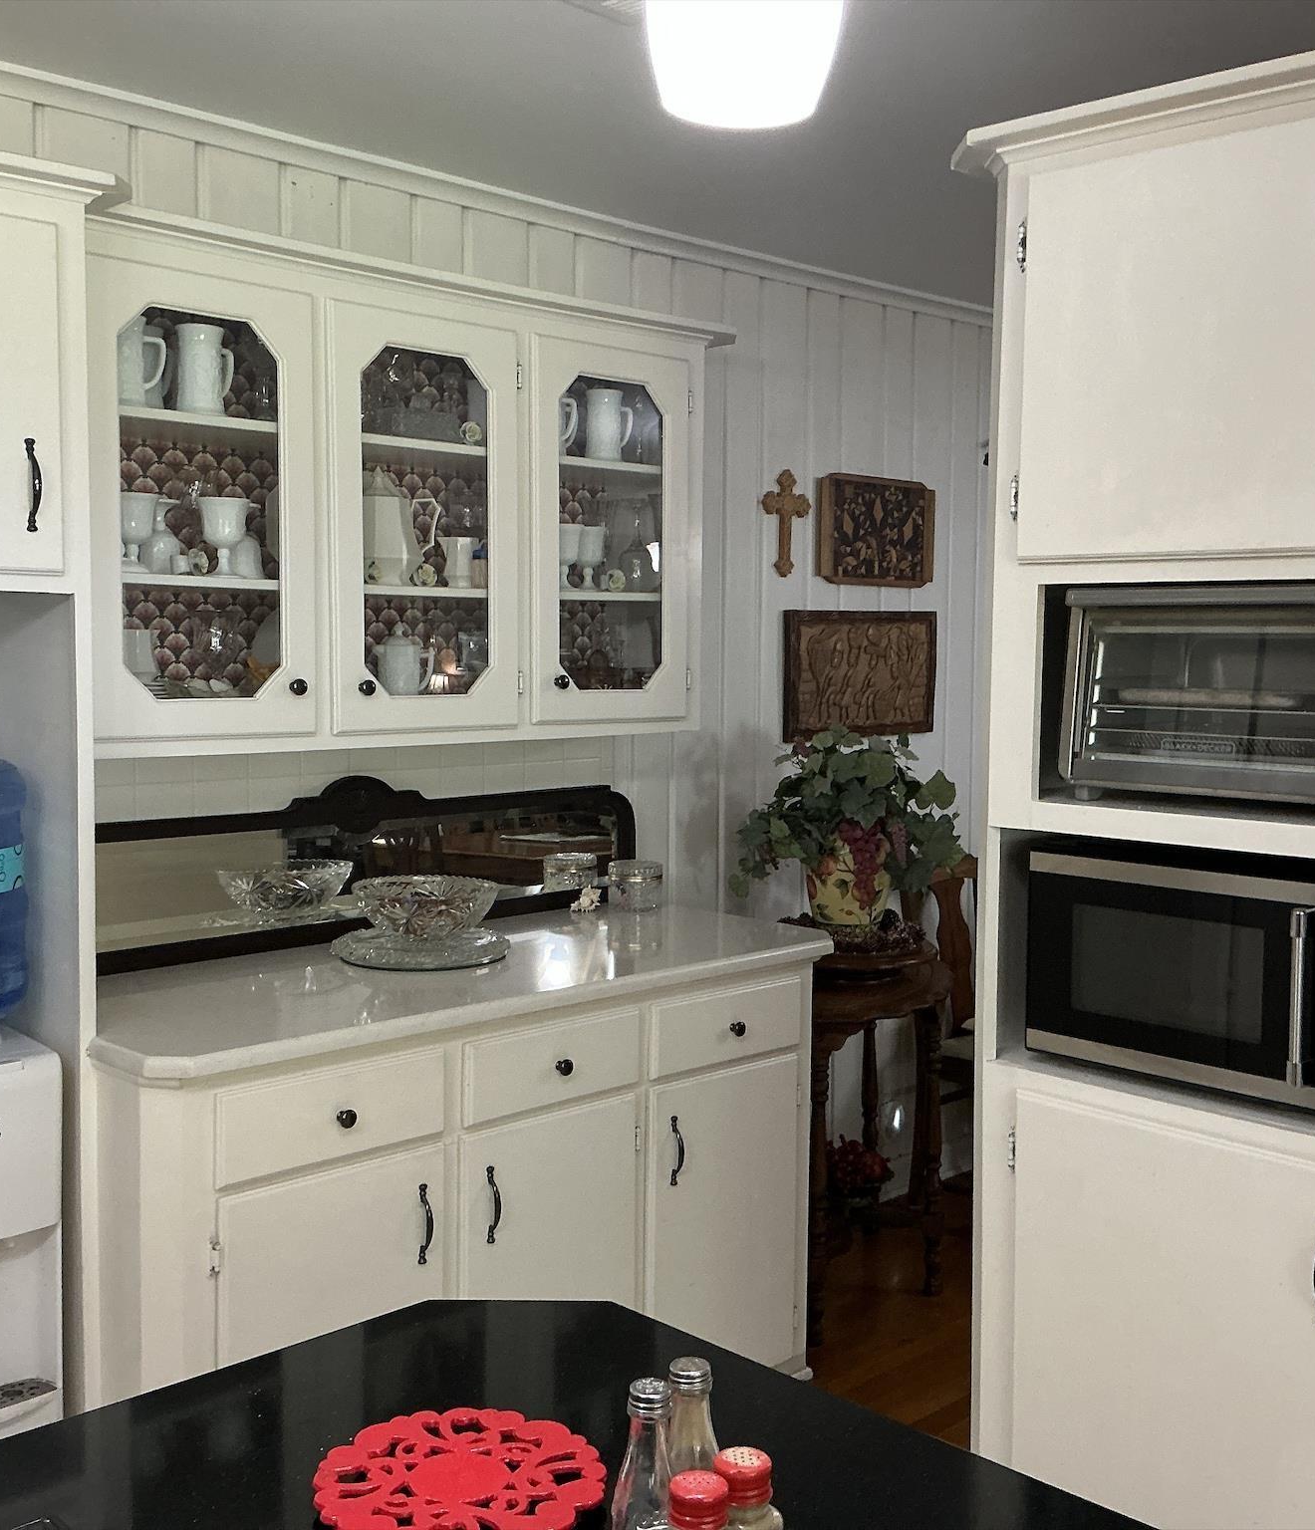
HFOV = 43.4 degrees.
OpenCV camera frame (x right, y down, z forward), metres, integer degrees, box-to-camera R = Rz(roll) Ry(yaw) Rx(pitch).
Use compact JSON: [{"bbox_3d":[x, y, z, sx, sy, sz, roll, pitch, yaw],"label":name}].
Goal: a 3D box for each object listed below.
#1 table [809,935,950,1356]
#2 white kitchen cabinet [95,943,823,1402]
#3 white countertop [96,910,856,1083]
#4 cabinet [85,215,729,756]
[{"bbox_3d":[0.433,0.839,3.881,0.500,0.800,0.500,1,4,0],"label":"table"},{"bbox_3d":[-0.422,0.843,3.143,1.485,0.886,0.625,-4,6,-44],"label":"white kitchen cabinet"},{"bbox_3d":[-0.380,0.390,3.126,1.573,0.036,0.650,-4,6,-44],"label":"white countertop"},{"bbox_3d":[-0.489,-0.471,3.158,1.490,0.849,0.345,-4,6,-44],"label":"cabinet"}]

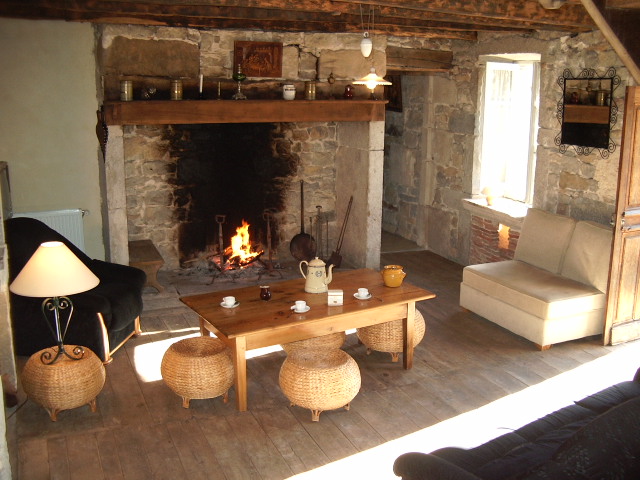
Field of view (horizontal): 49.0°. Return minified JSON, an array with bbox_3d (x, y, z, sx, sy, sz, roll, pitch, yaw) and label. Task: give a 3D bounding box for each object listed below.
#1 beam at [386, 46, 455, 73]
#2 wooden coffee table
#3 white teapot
[{"bbox_3d":[1.026,-1.969,7.718,0.883,0.233,0.223,-5,14,-21],"label":"beam"},{"bbox_3d":[-0.079,0.672,4.932,1.566,0.554,0.852,-7,15,-30],"label":"wooden coffee table"},{"bbox_3d":[-0.017,0.238,5.054,0.257,0.238,0.170,-2,13,-10],"label":"white teapot"}]

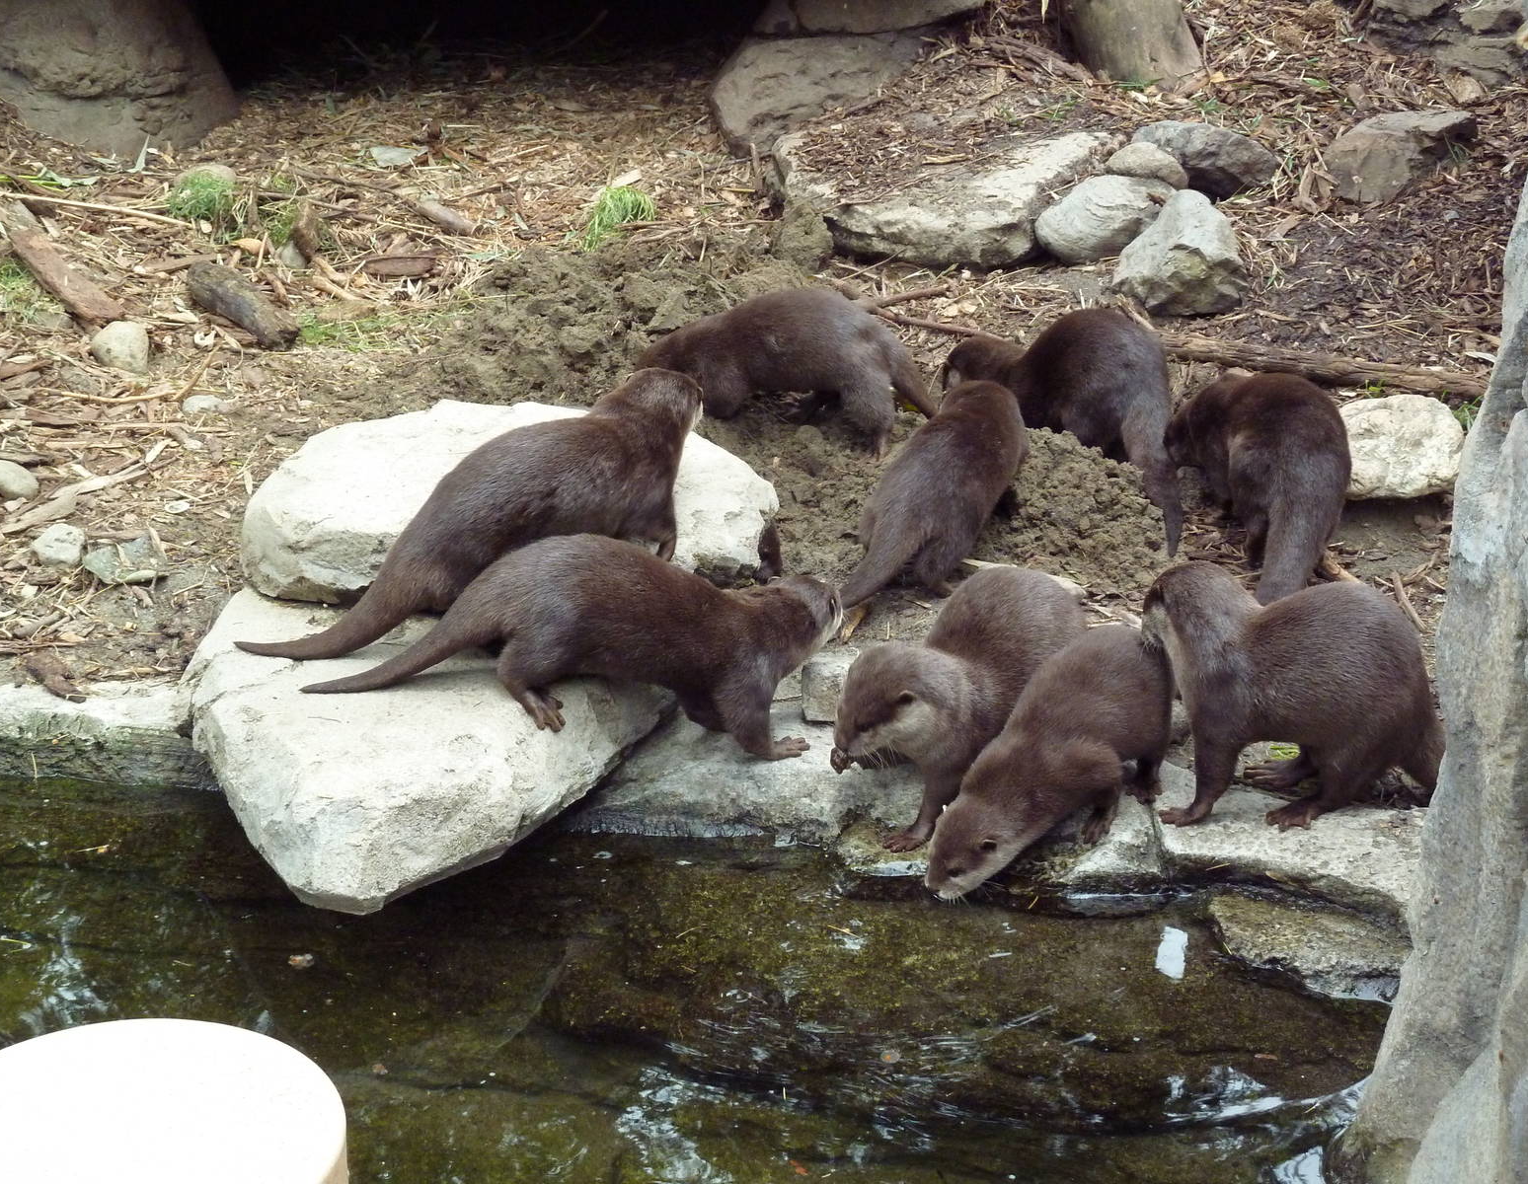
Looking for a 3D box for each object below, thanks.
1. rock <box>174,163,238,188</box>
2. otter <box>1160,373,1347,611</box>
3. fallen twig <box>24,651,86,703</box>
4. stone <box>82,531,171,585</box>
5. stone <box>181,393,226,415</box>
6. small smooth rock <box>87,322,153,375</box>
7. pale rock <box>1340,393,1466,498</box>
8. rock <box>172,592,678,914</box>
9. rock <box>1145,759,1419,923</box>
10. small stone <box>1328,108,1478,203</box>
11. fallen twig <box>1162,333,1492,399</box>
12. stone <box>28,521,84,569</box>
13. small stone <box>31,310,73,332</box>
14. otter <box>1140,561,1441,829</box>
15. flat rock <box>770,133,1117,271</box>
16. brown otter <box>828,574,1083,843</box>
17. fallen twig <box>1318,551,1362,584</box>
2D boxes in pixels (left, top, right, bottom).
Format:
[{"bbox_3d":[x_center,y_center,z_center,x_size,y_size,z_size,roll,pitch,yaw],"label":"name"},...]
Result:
[{"bbox_3d":[-0.893,-0.651,5.259,0.105,0.065,0.090,0,24,0],"label":"rock"},{"bbox_3d":[0.639,-0.130,4.176,0.200,0.210,0.480,-8,25,-16],"label":"otter"},{"bbox_3d":[-0.897,0.096,4.149,0.056,0.031,0.138,-16,28,-31],"label":"fallen twig"},{"bbox_3d":[-0.825,-0.053,4.240,0.110,0.040,0.110,0,24,0],"label":"stone"},{"bbox_3d":[-0.826,-0.288,4.843,0.063,0.029,0.046,0,24,0],"label":"stone"},{"bbox_3d":[-1.000,-0.379,5.105,0.092,0.062,0.075,0,24,0],"label":"small smooth rock"},{"bbox_3d":[0.923,-0.213,4.785,0.190,0.120,0.140,0,24,0],"label":"pale rock"},{"bbox_3d":[-0.402,0.171,3.926,0.571,0.204,0.571,0,24,0],"label":"rock"},{"bbox_3d":[0.613,0.295,3.815,0.347,0.097,0.250,12,27,25],"label":"rock"},{"bbox_3d":[0.977,-0.677,5.076,0.225,0.130,0.160,0,24,0],"label":"small stone"},{"bbox_3d":[0.788,-0.326,4.614,0.500,0.050,0.055,5,25,12],"label":"fallen twig"},{"bbox_3d":[-0.970,-0.062,4.513,0.075,0.050,0.060,0,24,0],"label":"stone"},{"bbox_3d":[-1.141,-0.436,5.266,0.068,0.035,0.050,0,24,0],"label":"small stone"},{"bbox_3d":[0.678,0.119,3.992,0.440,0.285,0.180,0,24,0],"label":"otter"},{"bbox_3d":[0.299,-0.673,5.494,0.551,0.143,0.428,0,24,0],"label":"flat rock"},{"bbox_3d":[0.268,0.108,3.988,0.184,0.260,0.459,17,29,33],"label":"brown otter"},{"bbox_3d":[0.779,-0.037,4.377,0.022,0.020,0.133,-8,25,-17],"label":"fallen twig"}]

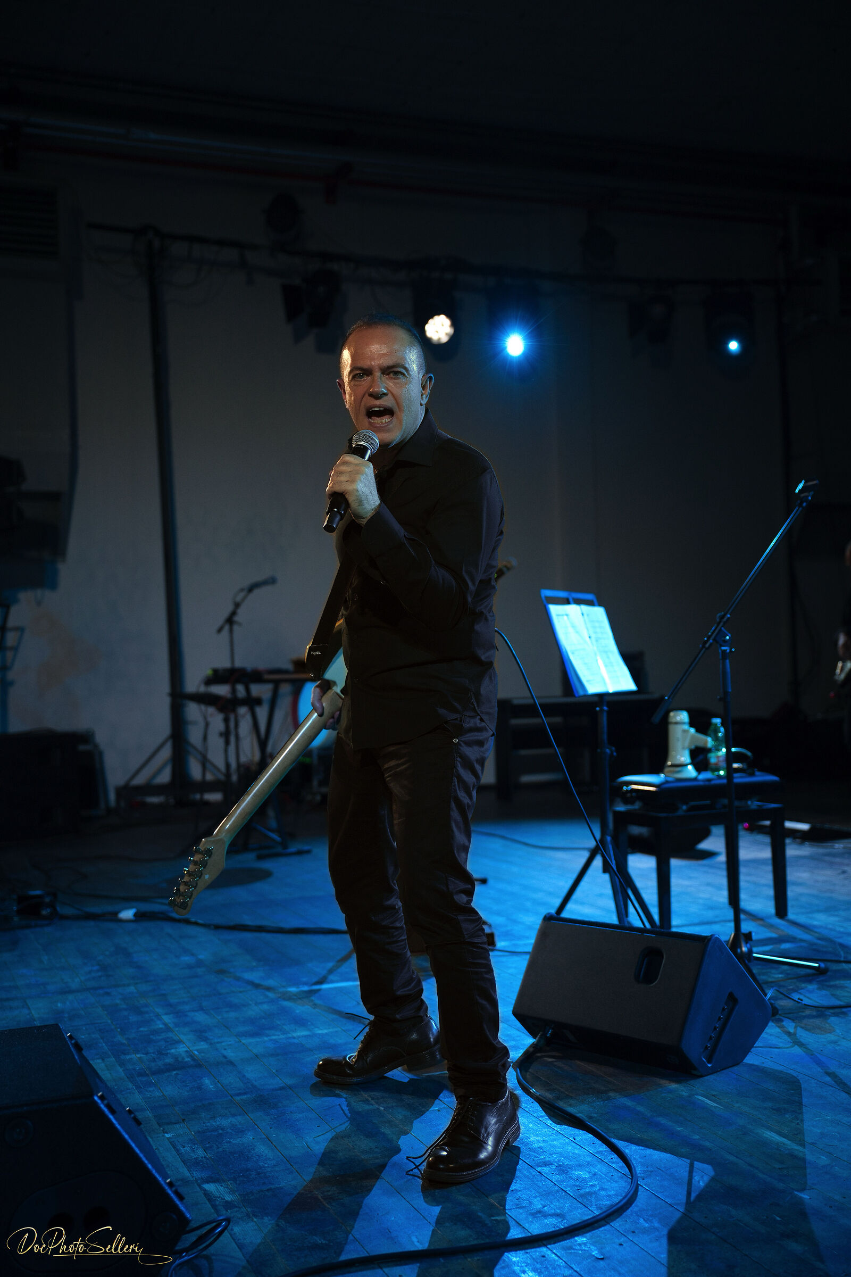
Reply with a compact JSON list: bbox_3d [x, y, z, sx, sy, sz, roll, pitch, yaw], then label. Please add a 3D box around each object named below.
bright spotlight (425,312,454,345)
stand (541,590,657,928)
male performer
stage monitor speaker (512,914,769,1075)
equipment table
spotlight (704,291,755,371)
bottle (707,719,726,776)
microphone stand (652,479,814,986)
[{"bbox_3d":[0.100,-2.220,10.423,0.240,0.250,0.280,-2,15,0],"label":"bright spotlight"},{"bbox_3d":[0.547,0.424,4.546,0.430,1.170,0.500,-3,-1,33],"label":"stand"},{"bbox_3d":[-0.053,0.192,2.968,0.600,1.650,0.600,-3,-1,41],"label":"male performer"},{"bbox_3d":[0.516,0.840,3.534,0.351,0.314,0.519,-2,-1,-43],"label":"stage monitor speaker"},{"bbox_3d":[0.974,0.729,5.163,0.520,0.530,0.340,-2,-1,-22],"label":"equipment table"},{"bbox_3d":[2.349,-2.375,11.223,0.380,0.550,0.360,-2,15,-3],"label":"spotlight"},{"bbox_3d":[1.031,0.382,5.166,0.066,0.210,0.066,-2,-1,0],"label":"bottle"},{"bbox_3d":[0.876,0.267,4.087,0.560,1.440,0.540,-2,-1,6],"label":"microphone stand"}]

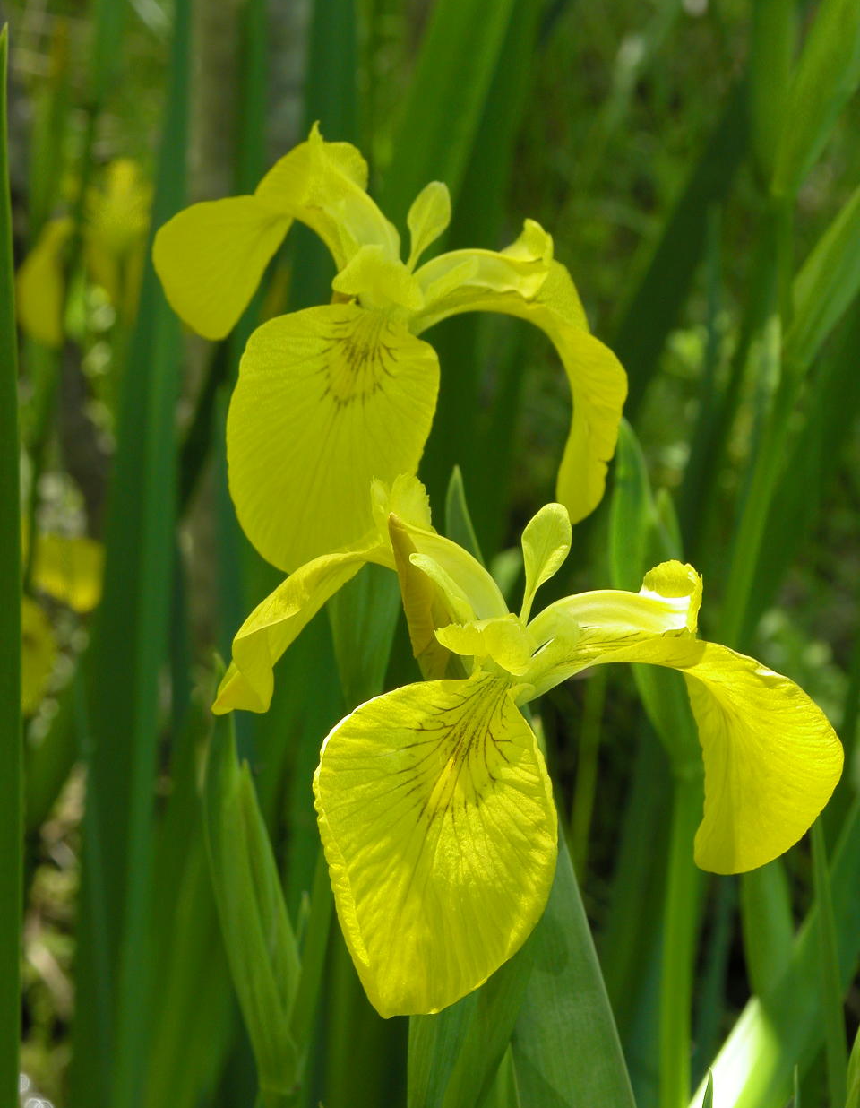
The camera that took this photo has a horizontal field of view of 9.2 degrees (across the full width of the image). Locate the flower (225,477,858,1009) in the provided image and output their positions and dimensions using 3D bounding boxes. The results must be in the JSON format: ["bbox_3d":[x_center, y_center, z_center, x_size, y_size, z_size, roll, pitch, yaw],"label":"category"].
[{"bbox_3d":[0.016,0.031,0.850,0.099,0.076,0.086,4,17,13],"label":"flower"}]

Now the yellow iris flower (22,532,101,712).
[{"bbox_3d":[-0.181,0.030,2.400,0.082,0.077,0.077,1,17,5],"label":"yellow iris flower"}]

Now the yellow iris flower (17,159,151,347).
[{"bbox_3d":[-0.141,-0.127,2.250,0.080,0.075,0.075,3,17,10],"label":"yellow iris flower"}]

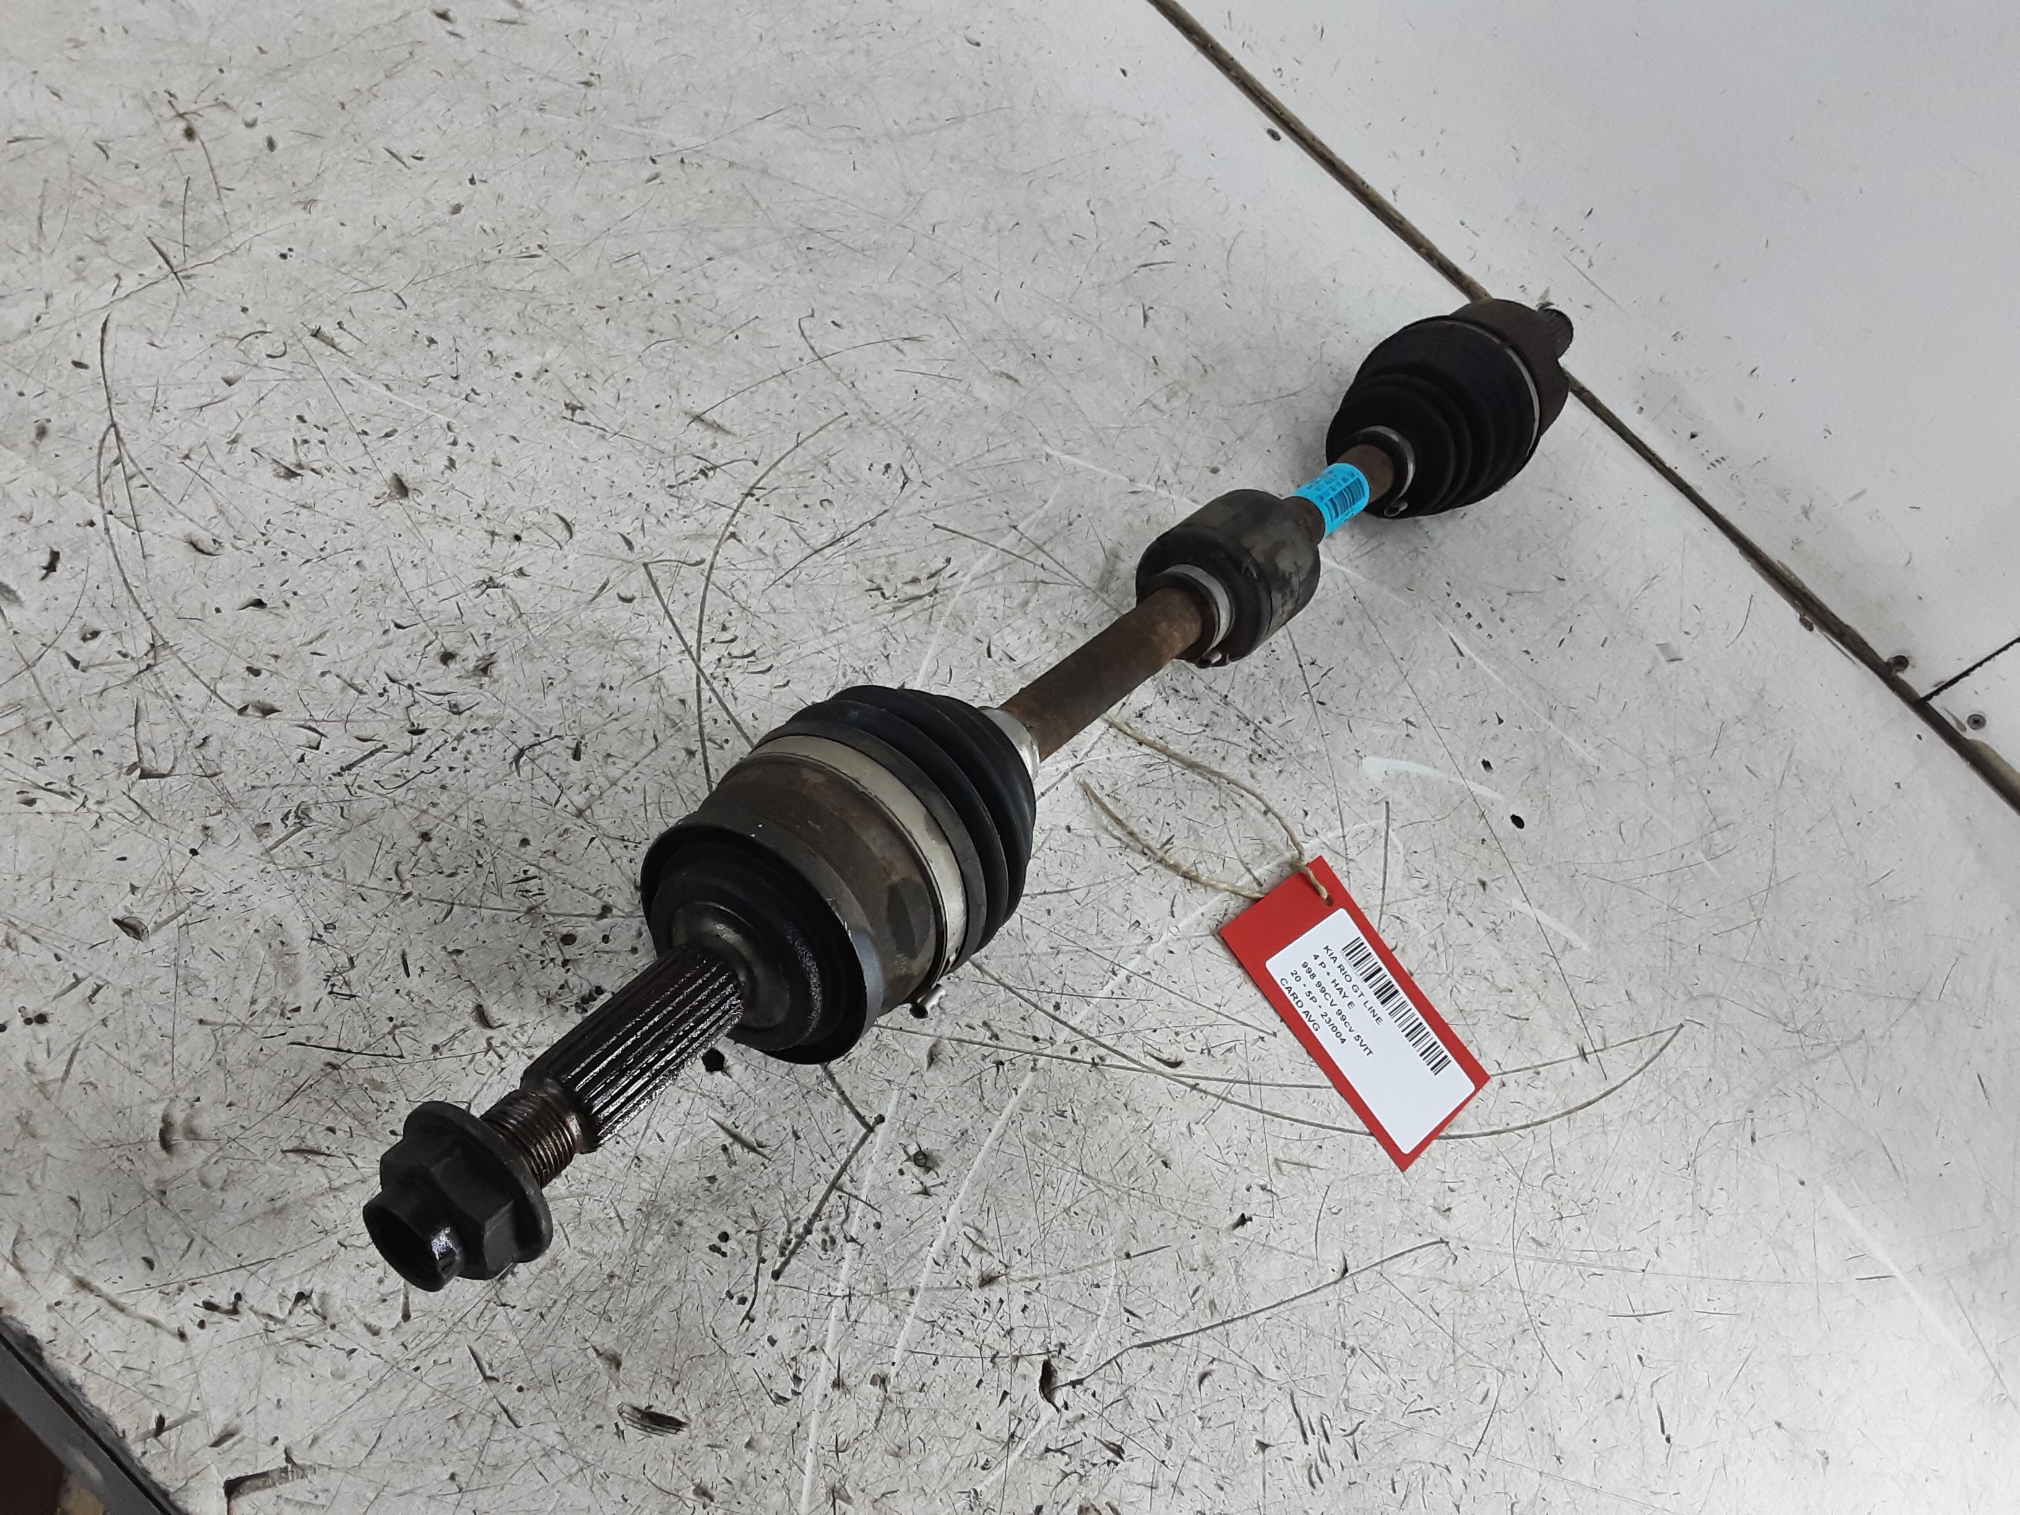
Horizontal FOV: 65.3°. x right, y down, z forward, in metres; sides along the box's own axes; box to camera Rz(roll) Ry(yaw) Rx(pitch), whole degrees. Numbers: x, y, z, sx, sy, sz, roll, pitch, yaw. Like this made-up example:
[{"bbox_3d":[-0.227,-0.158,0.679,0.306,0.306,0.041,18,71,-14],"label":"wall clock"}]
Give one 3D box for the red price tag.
[{"bbox_3d":[0.126,0.090,0.568,0.062,0.002,0.102,-28,76,-37],"label":"red price tag"}]

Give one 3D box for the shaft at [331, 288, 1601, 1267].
[{"bbox_3d":[0.061,-0.052,0.569,0.090,0.091,0.675,47,51,6],"label":"shaft"}]

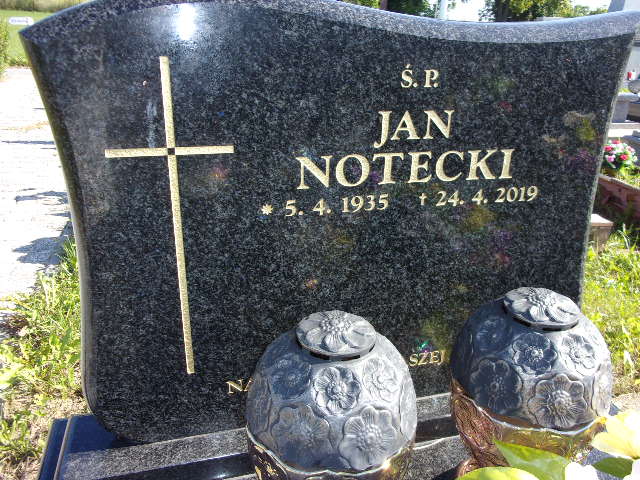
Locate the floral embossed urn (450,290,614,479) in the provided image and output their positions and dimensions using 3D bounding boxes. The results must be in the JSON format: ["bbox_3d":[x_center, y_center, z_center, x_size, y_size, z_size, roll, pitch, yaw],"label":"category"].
[{"bbox_3d":[0.281,0.240,0.740,0.207,0.357,0.207,-4,25,-15],"label":"floral embossed urn"}]

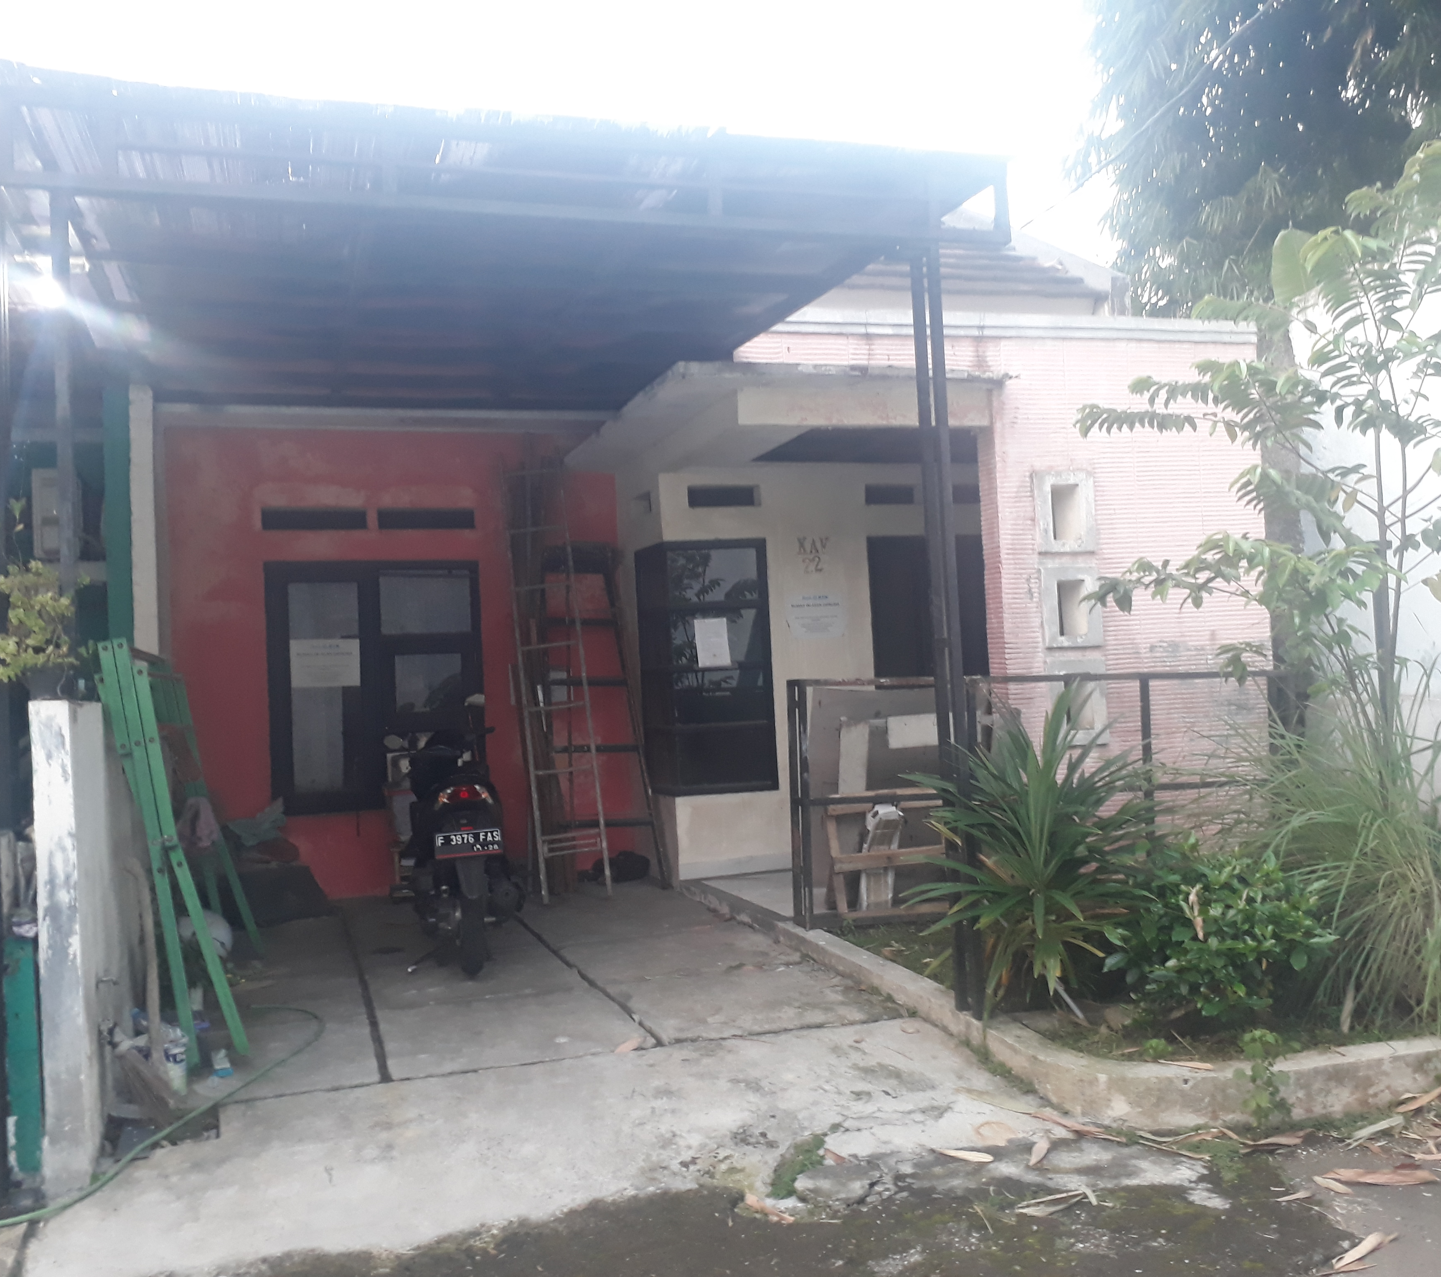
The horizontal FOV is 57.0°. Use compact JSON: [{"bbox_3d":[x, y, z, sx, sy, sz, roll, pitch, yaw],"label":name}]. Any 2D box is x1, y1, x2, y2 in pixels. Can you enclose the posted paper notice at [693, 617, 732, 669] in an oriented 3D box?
[{"bbox_3d":[-0.044,0.029,8.418,0.210,0.297,0.005,-5,-1,-18],"label":"posted paper notice"}]

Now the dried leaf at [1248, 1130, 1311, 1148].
[{"bbox_3d":[1.598,1.426,3.796,0.173,0.030,0.055,-2,-2,-4],"label":"dried leaf"}]

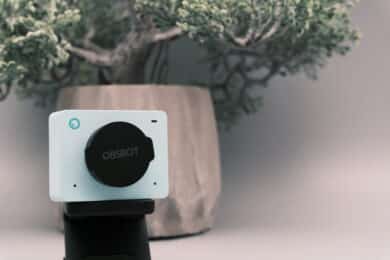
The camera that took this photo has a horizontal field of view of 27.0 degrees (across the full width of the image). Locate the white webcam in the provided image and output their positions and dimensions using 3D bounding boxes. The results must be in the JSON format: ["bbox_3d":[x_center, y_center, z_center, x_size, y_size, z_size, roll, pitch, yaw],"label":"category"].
[{"bbox_3d":[-0.033,0.010,0.317,0.043,0.034,0.024,-1,0,-21],"label":"white webcam"}]

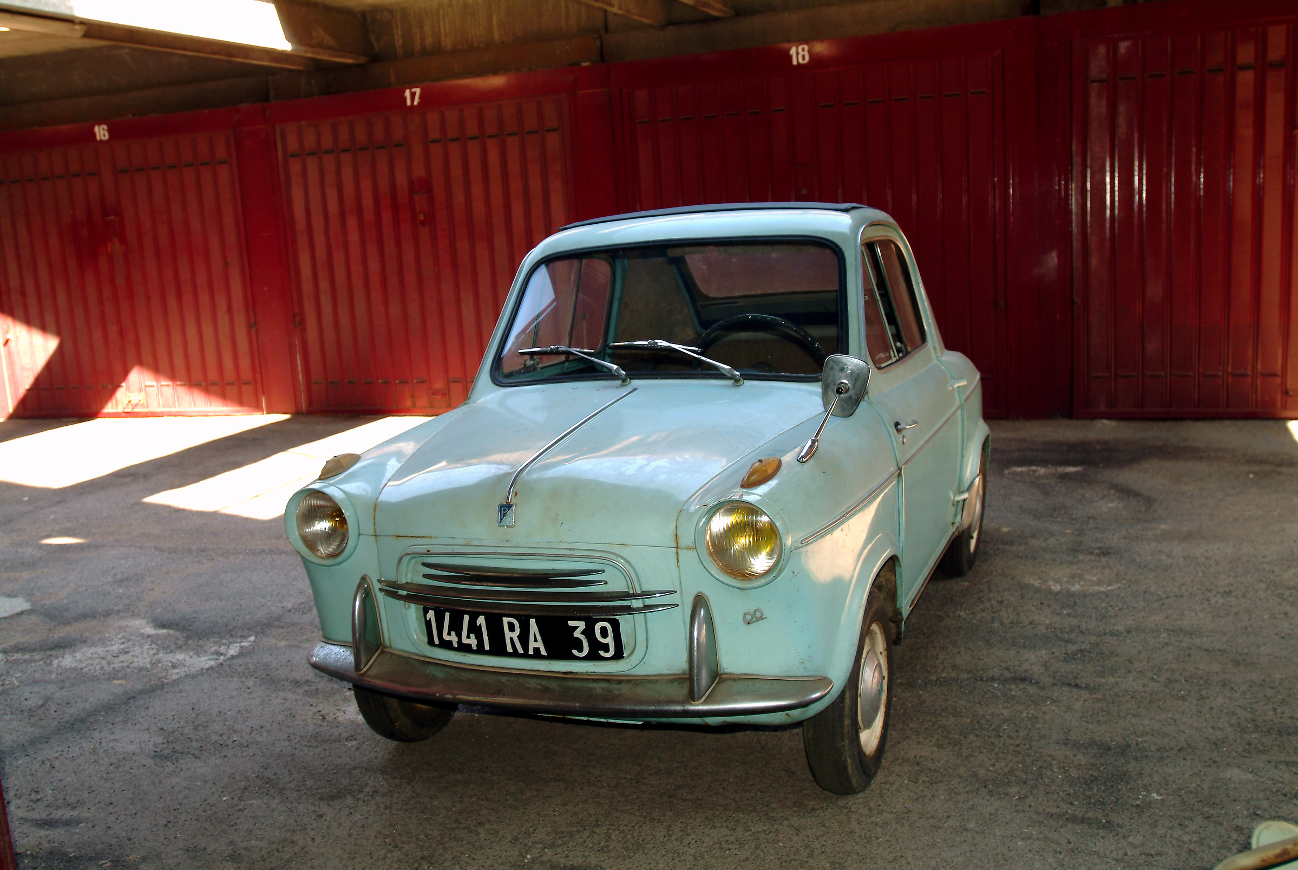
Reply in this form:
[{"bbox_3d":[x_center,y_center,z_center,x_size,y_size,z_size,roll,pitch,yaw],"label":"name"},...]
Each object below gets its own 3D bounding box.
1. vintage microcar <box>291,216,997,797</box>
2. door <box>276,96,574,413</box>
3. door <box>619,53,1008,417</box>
[{"bbox_3d":[0.245,-0.023,3.304,1.270,1.250,2.830,1,10,24],"label":"vintage microcar"},{"bbox_3d":[-1.642,-1.244,8.200,2.460,2.220,0.080,0,10,21],"label":"door"},{"bbox_3d":[1.024,-1.221,7.173,2.460,2.220,0.080,0,10,21],"label":"door"}]

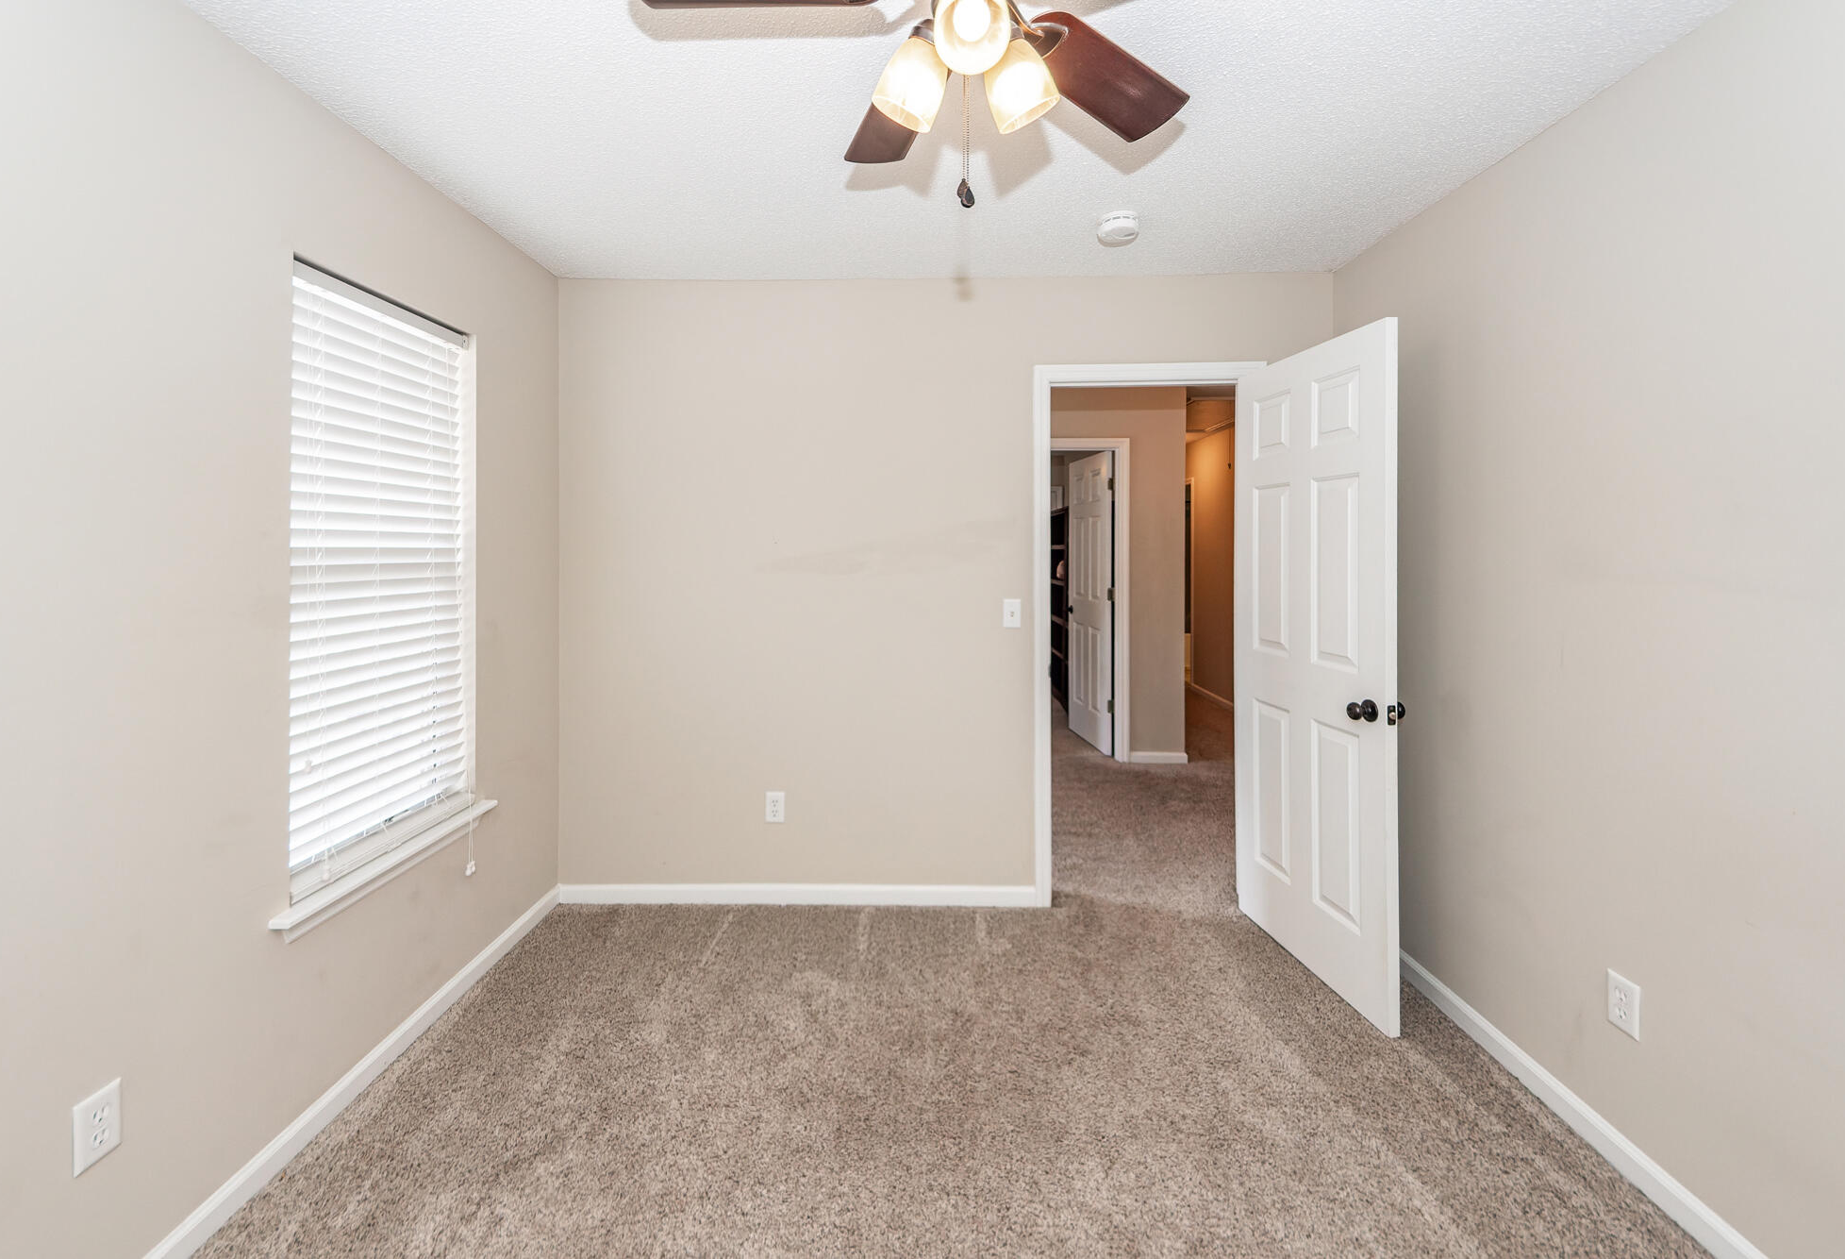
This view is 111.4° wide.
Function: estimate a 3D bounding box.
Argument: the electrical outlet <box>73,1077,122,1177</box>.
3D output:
[{"bbox_3d":[-1.459,0.881,1.114,0.008,0.118,0.066,0,4,1],"label":"electrical outlet"}]

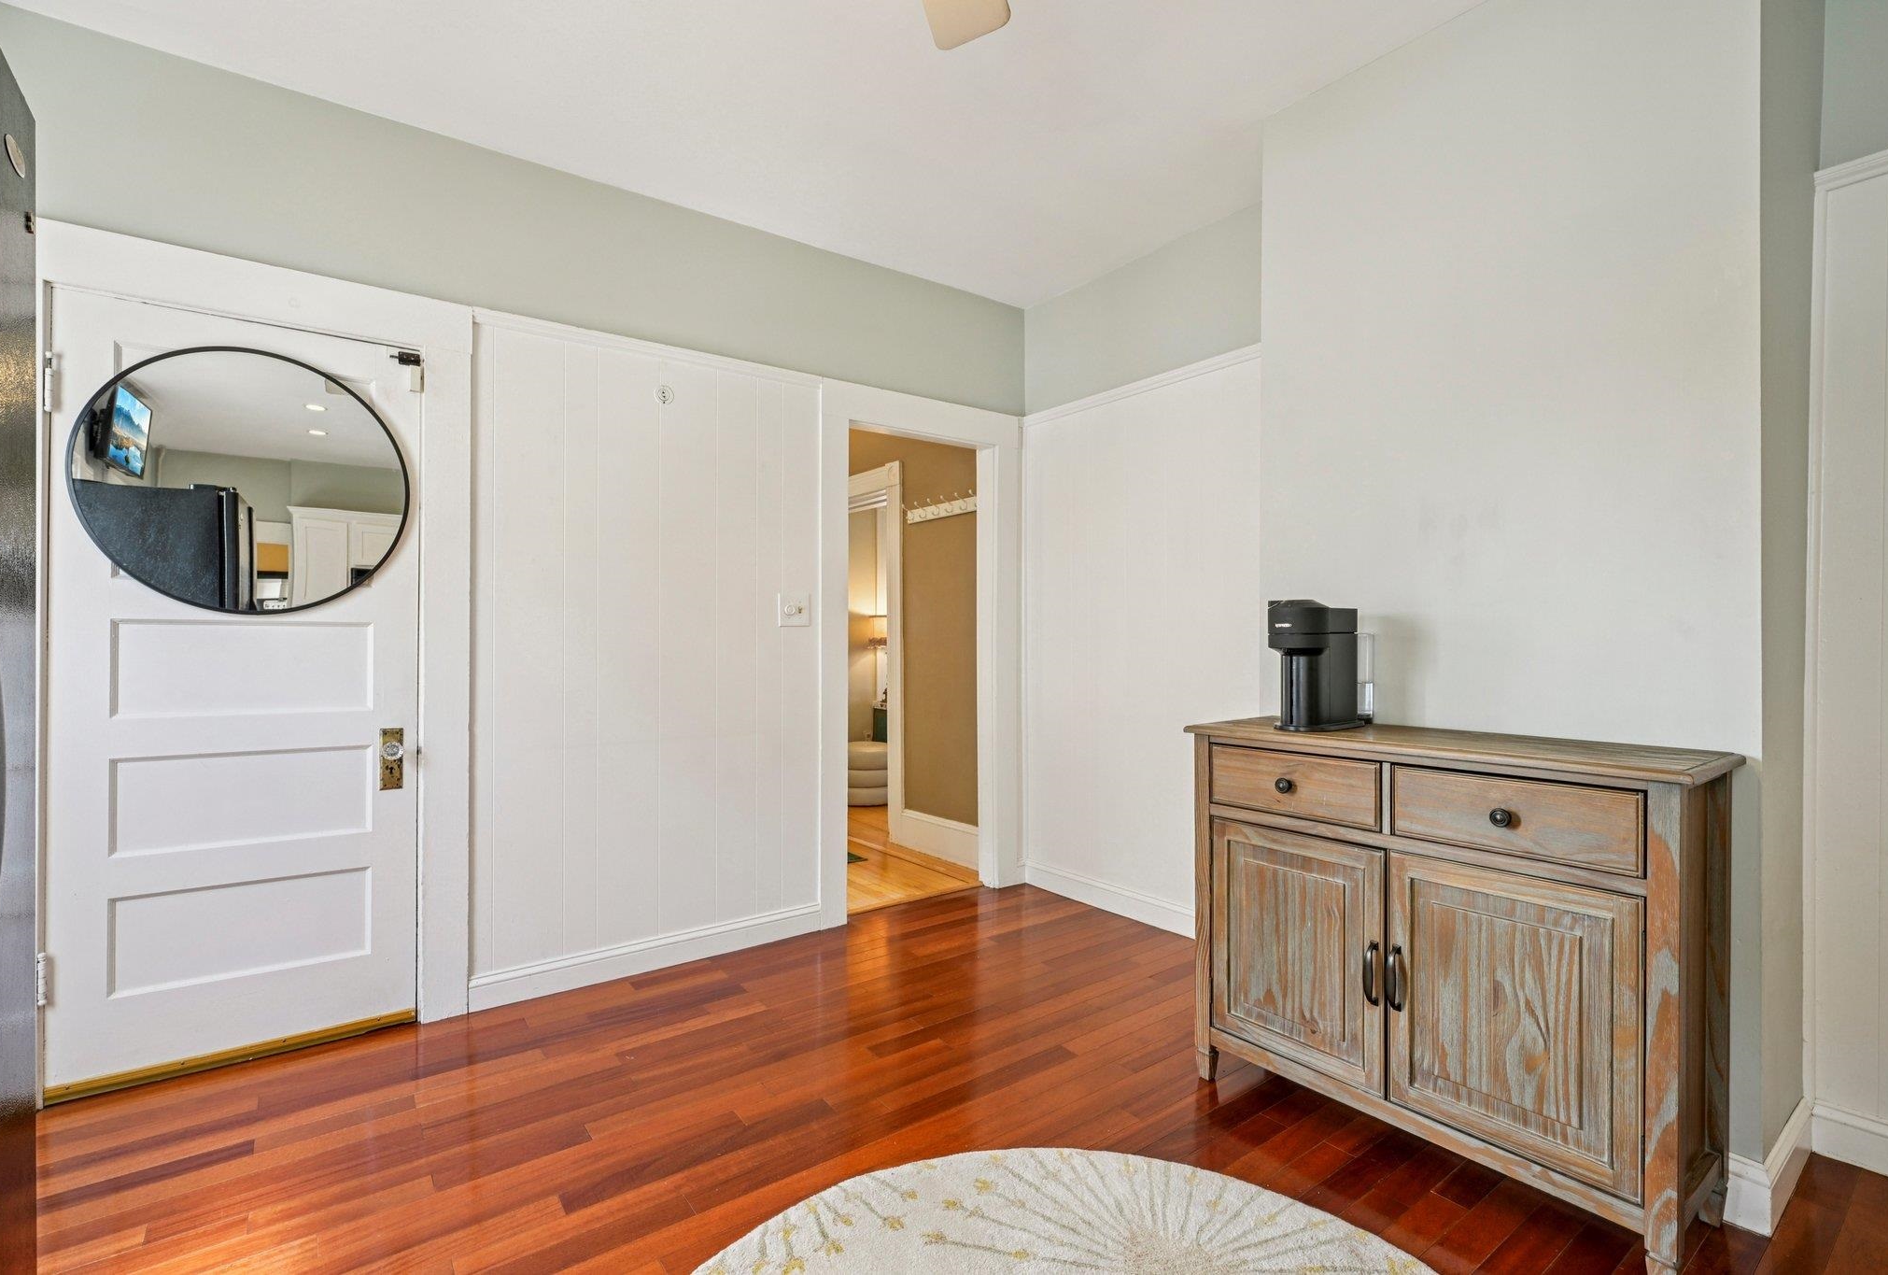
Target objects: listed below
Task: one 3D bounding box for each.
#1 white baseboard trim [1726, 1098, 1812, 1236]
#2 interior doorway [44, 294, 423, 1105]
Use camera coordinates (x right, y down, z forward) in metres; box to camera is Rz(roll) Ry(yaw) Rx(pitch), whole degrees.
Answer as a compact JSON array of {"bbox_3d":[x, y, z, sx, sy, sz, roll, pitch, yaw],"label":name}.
[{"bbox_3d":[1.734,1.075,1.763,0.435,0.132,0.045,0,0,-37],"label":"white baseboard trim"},{"bbox_3d":[-1.874,0.141,2.296,0.783,1.983,0.100,0,0,-37],"label":"interior doorway"}]

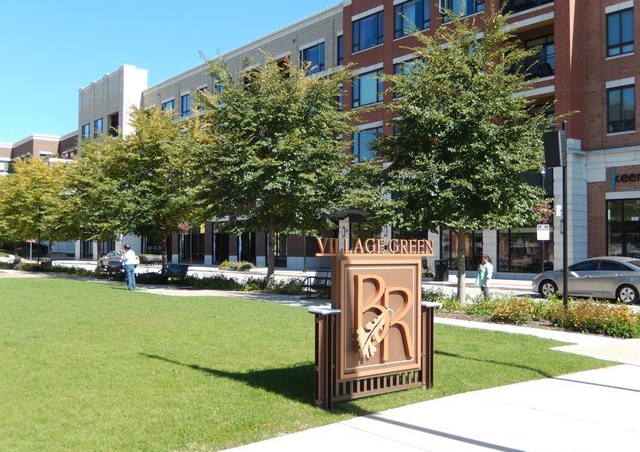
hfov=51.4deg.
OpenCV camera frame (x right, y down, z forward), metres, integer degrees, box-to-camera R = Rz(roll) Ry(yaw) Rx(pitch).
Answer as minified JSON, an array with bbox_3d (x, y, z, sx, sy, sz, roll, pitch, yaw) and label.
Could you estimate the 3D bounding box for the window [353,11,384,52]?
[{"bbox_3d":[2.910,-11.821,40.717,0.150,1.925,2.836,1,-2,-38],"label":"window"}]

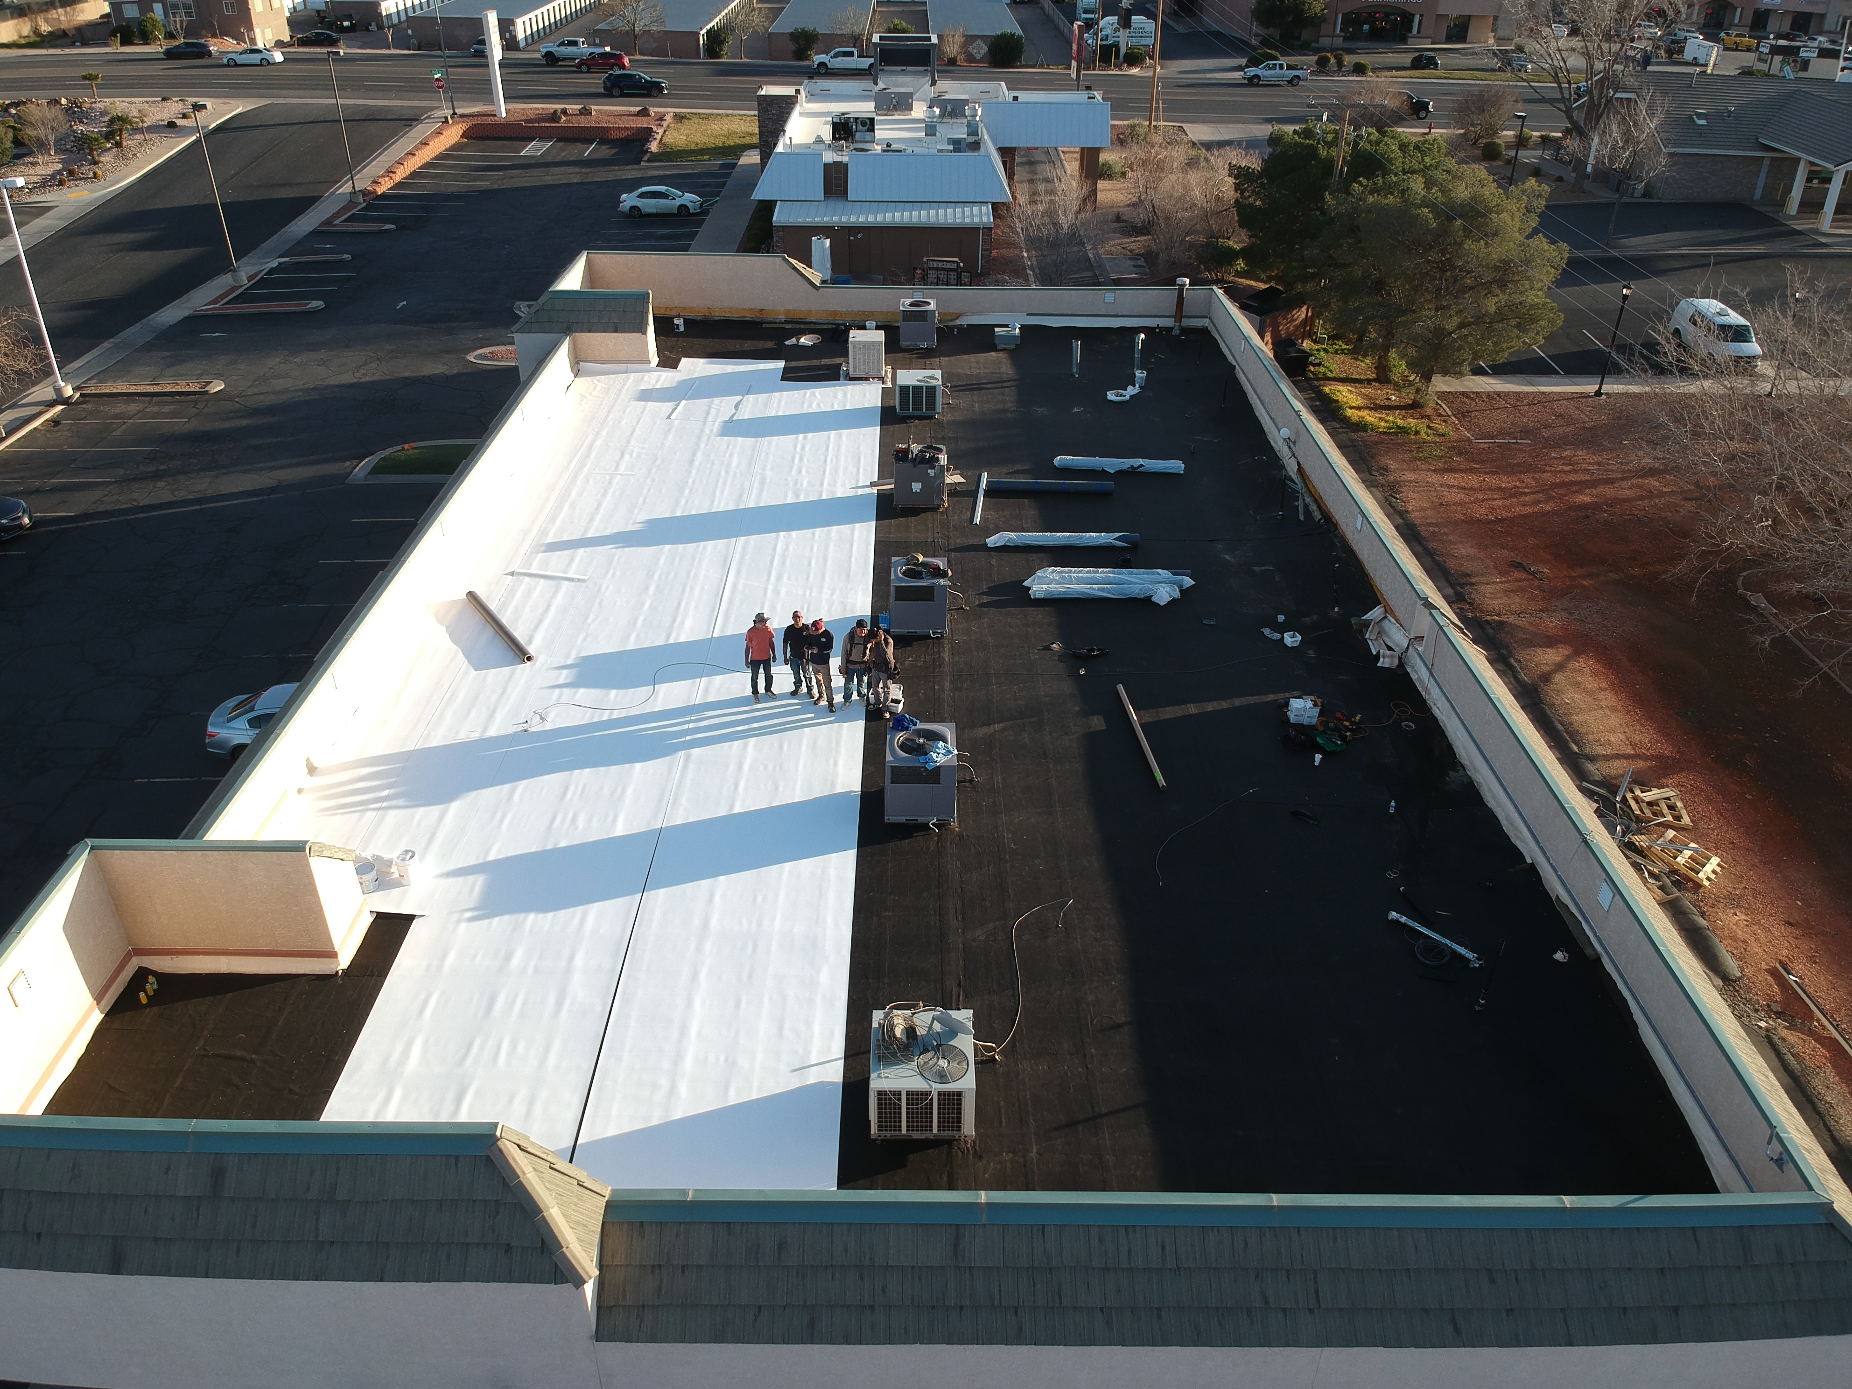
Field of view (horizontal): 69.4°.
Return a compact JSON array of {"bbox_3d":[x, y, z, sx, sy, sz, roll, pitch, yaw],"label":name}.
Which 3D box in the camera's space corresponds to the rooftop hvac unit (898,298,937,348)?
[{"bbox_3d":[-0.228,-11.551,41.652,1.100,1.140,1.180,1,32,-1],"label":"rooftop hvac unit"}]

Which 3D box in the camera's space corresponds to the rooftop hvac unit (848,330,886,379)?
[{"bbox_3d":[-1.664,-9.725,38.357,0.979,1.126,0.999,1,32,-1],"label":"rooftop hvac unit"}]

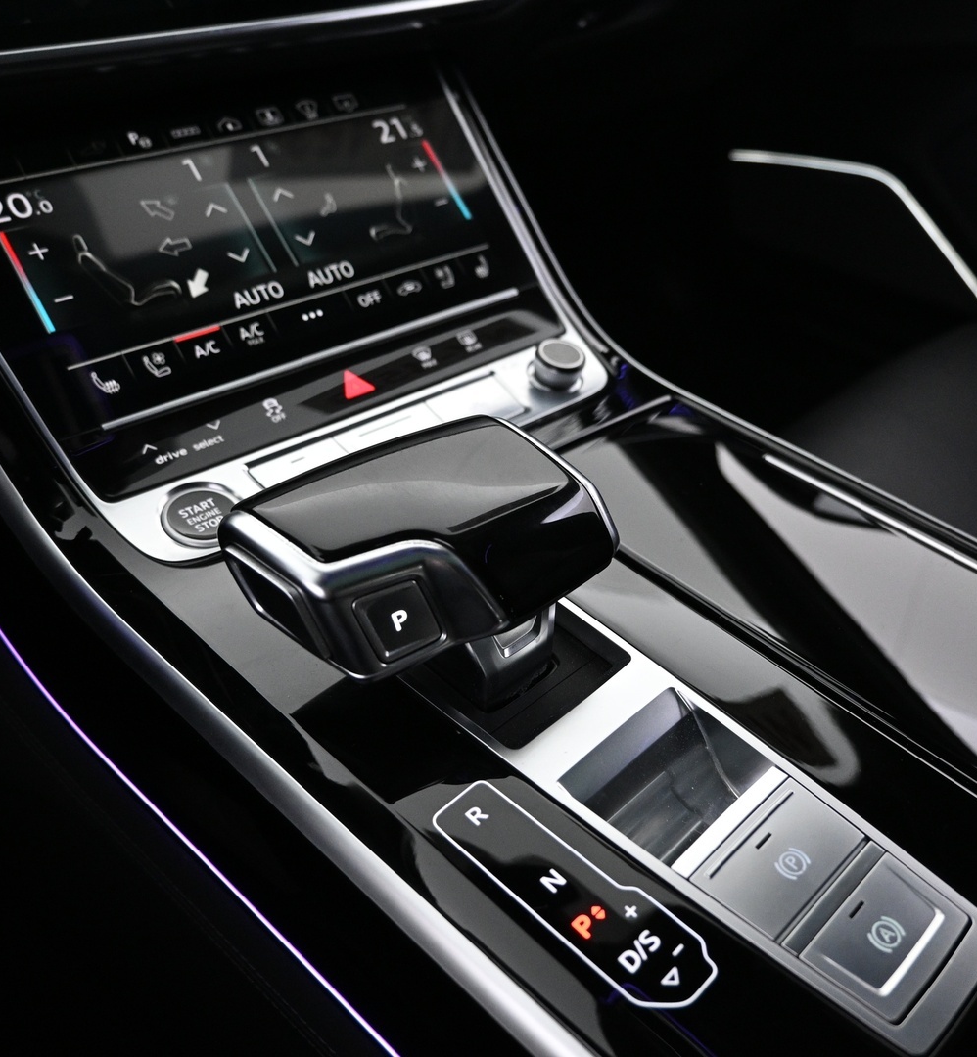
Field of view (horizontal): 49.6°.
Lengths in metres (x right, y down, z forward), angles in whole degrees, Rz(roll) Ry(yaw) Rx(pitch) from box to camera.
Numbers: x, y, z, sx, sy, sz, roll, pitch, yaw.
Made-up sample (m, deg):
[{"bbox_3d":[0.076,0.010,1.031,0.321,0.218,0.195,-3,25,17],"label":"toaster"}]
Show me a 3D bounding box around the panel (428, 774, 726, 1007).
[{"bbox_3d":[0.018,0.084,0.244,0.023,0.004,0.073,-29,44,-35],"label":"panel"}]

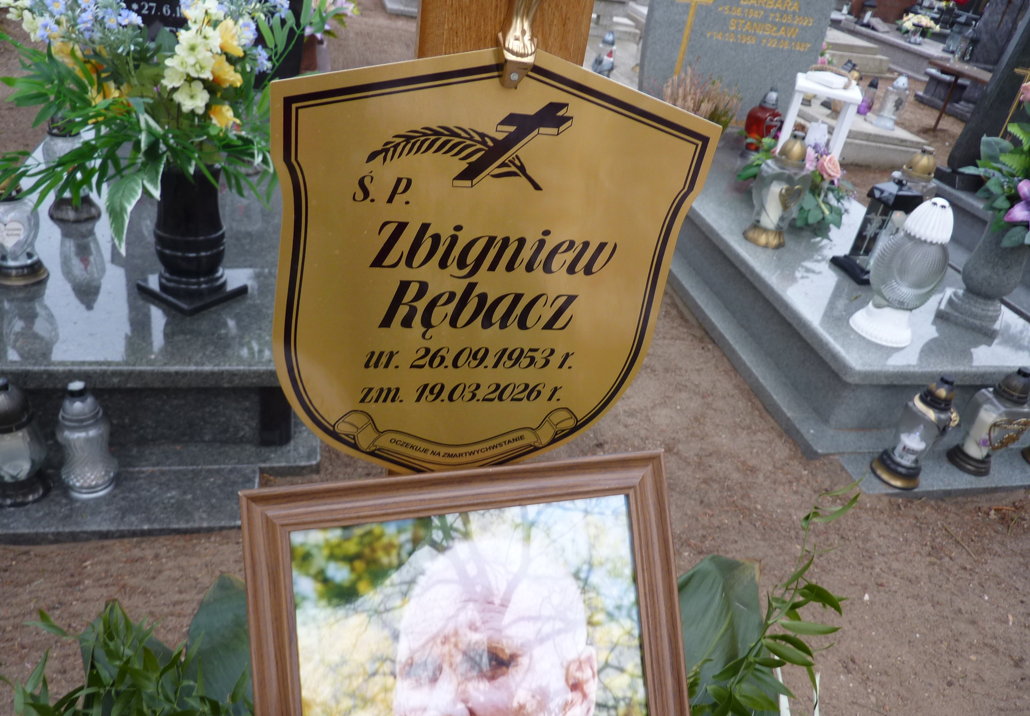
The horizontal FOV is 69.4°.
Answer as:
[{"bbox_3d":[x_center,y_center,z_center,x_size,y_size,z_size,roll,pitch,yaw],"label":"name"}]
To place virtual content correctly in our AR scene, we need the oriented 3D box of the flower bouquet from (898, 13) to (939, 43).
[{"bbox_3d":[4.666,-3.810,8.600,0.410,0.340,0.330,1,32,-14],"label":"flower bouquet"}]

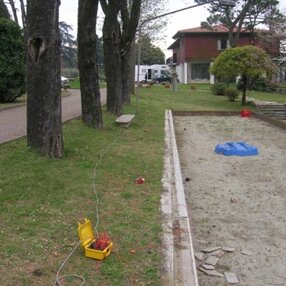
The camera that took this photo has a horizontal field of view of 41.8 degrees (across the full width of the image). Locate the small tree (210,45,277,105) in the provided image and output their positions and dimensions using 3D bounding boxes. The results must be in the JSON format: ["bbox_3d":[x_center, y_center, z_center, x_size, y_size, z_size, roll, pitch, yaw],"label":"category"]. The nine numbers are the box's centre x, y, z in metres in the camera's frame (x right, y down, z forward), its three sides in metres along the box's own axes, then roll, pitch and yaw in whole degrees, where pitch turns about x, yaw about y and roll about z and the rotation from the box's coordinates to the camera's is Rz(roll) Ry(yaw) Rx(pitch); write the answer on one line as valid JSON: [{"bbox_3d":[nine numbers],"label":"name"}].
[{"bbox_3d":[5.778,-3.890,21.452,3.900,3.550,3.800,0,10,0],"label":"small tree"}]

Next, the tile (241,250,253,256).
[{"bbox_3d":[1.091,1.161,3.918,0.105,0.018,0.078,7,12,35],"label":"tile"}]

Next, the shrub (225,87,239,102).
[{"bbox_3d":[5.593,-3.055,23.620,0.920,0.970,0.900,0,10,0],"label":"shrub"}]

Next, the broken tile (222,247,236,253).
[{"bbox_3d":[0.848,1.033,3.659,0.125,0.018,0.085,0,10,0],"label":"broken tile"}]

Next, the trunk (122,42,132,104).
[{"bbox_3d":[-0.939,-4.028,21.733,0.620,3.650,0.620,0,10,0],"label":"trunk"}]

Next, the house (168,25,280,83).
[{"bbox_3d":[10.900,-12.624,53.108,14.000,8.210,12.500,0,10,0],"label":"house"}]

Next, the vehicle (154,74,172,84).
[{"bbox_3d":[3.401,-9.659,56.683,3.900,1.450,1.650,0,10,0],"label":"vehicle"}]

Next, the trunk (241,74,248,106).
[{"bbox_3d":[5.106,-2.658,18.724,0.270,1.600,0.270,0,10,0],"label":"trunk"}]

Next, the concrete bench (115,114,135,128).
[{"bbox_3d":[-0.615,-0.788,13.506,0.460,0.260,2.100,0,10,2],"label":"concrete bench"}]

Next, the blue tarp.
[{"bbox_3d":[2.050,0.105,8.450,0.930,0.170,0.950,0,10,0],"label":"blue tarp"}]

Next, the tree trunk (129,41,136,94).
[{"bbox_3d":[-0.756,-5.264,25.979,0.620,3.820,0.620,0,10,0],"label":"tree trunk"}]

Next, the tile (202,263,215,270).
[{"bbox_3d":[0.633,1.200,3.595,0.085,0.018,0.110,-3,10,-19],"label":"tile"}]

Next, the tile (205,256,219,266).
[{"bbox_3d":[0.684,1.178,3.725,0.105,0.018,0.140,5,11,28],"label":"tile"}]

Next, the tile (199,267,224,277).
[{"bbox_3d":[0.594,1.097,3.243,0.240,0.030,0.110,8,13,38],"label":"tile"}]

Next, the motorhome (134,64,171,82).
[{"bbox_3d":[1.728,-11.071,59.995,6.100,2.950,2.250,0,10,0],"label":"motorhome"}]

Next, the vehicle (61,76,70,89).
[{"bbox_3d":[-10.717,-7.491,45.898,1.780,1.480,4.200,-8,13,-36],"label":"vehicle"}]

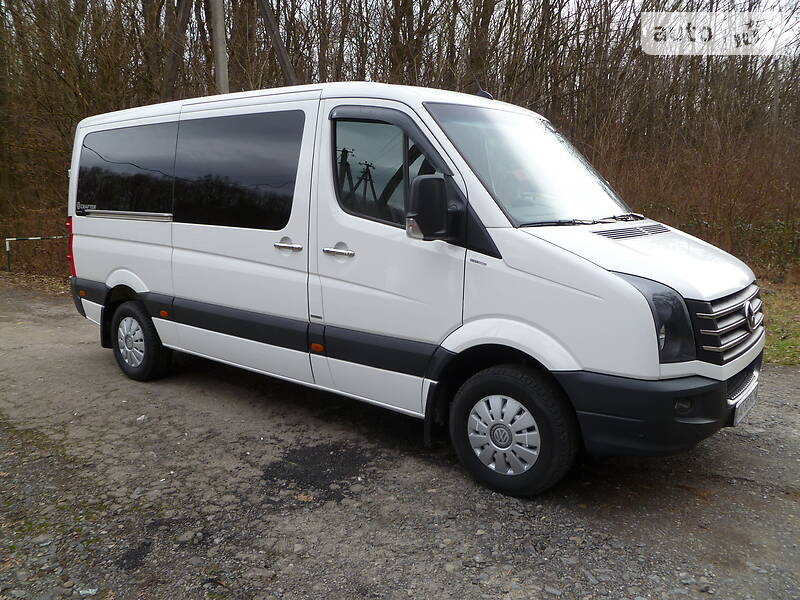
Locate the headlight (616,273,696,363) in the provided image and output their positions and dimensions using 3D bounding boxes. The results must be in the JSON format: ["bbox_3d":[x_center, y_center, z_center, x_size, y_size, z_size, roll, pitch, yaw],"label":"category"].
[{"bbox_3d":[1.231,0.089,3.113,0.380,0.420,0.310,8,13,37],"label":"headlight"}]

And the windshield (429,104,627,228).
[{"bbox_3d":[0.901,-0.908,4.127,1.760,0.200,1.000,-13,62,-51],"label":"windshield"}]

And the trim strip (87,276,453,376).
[{"bbox_3d":[-1.406,0.138,4.853,4.150,0.230,0.060,8,13,37],"label":"trim strip"}]

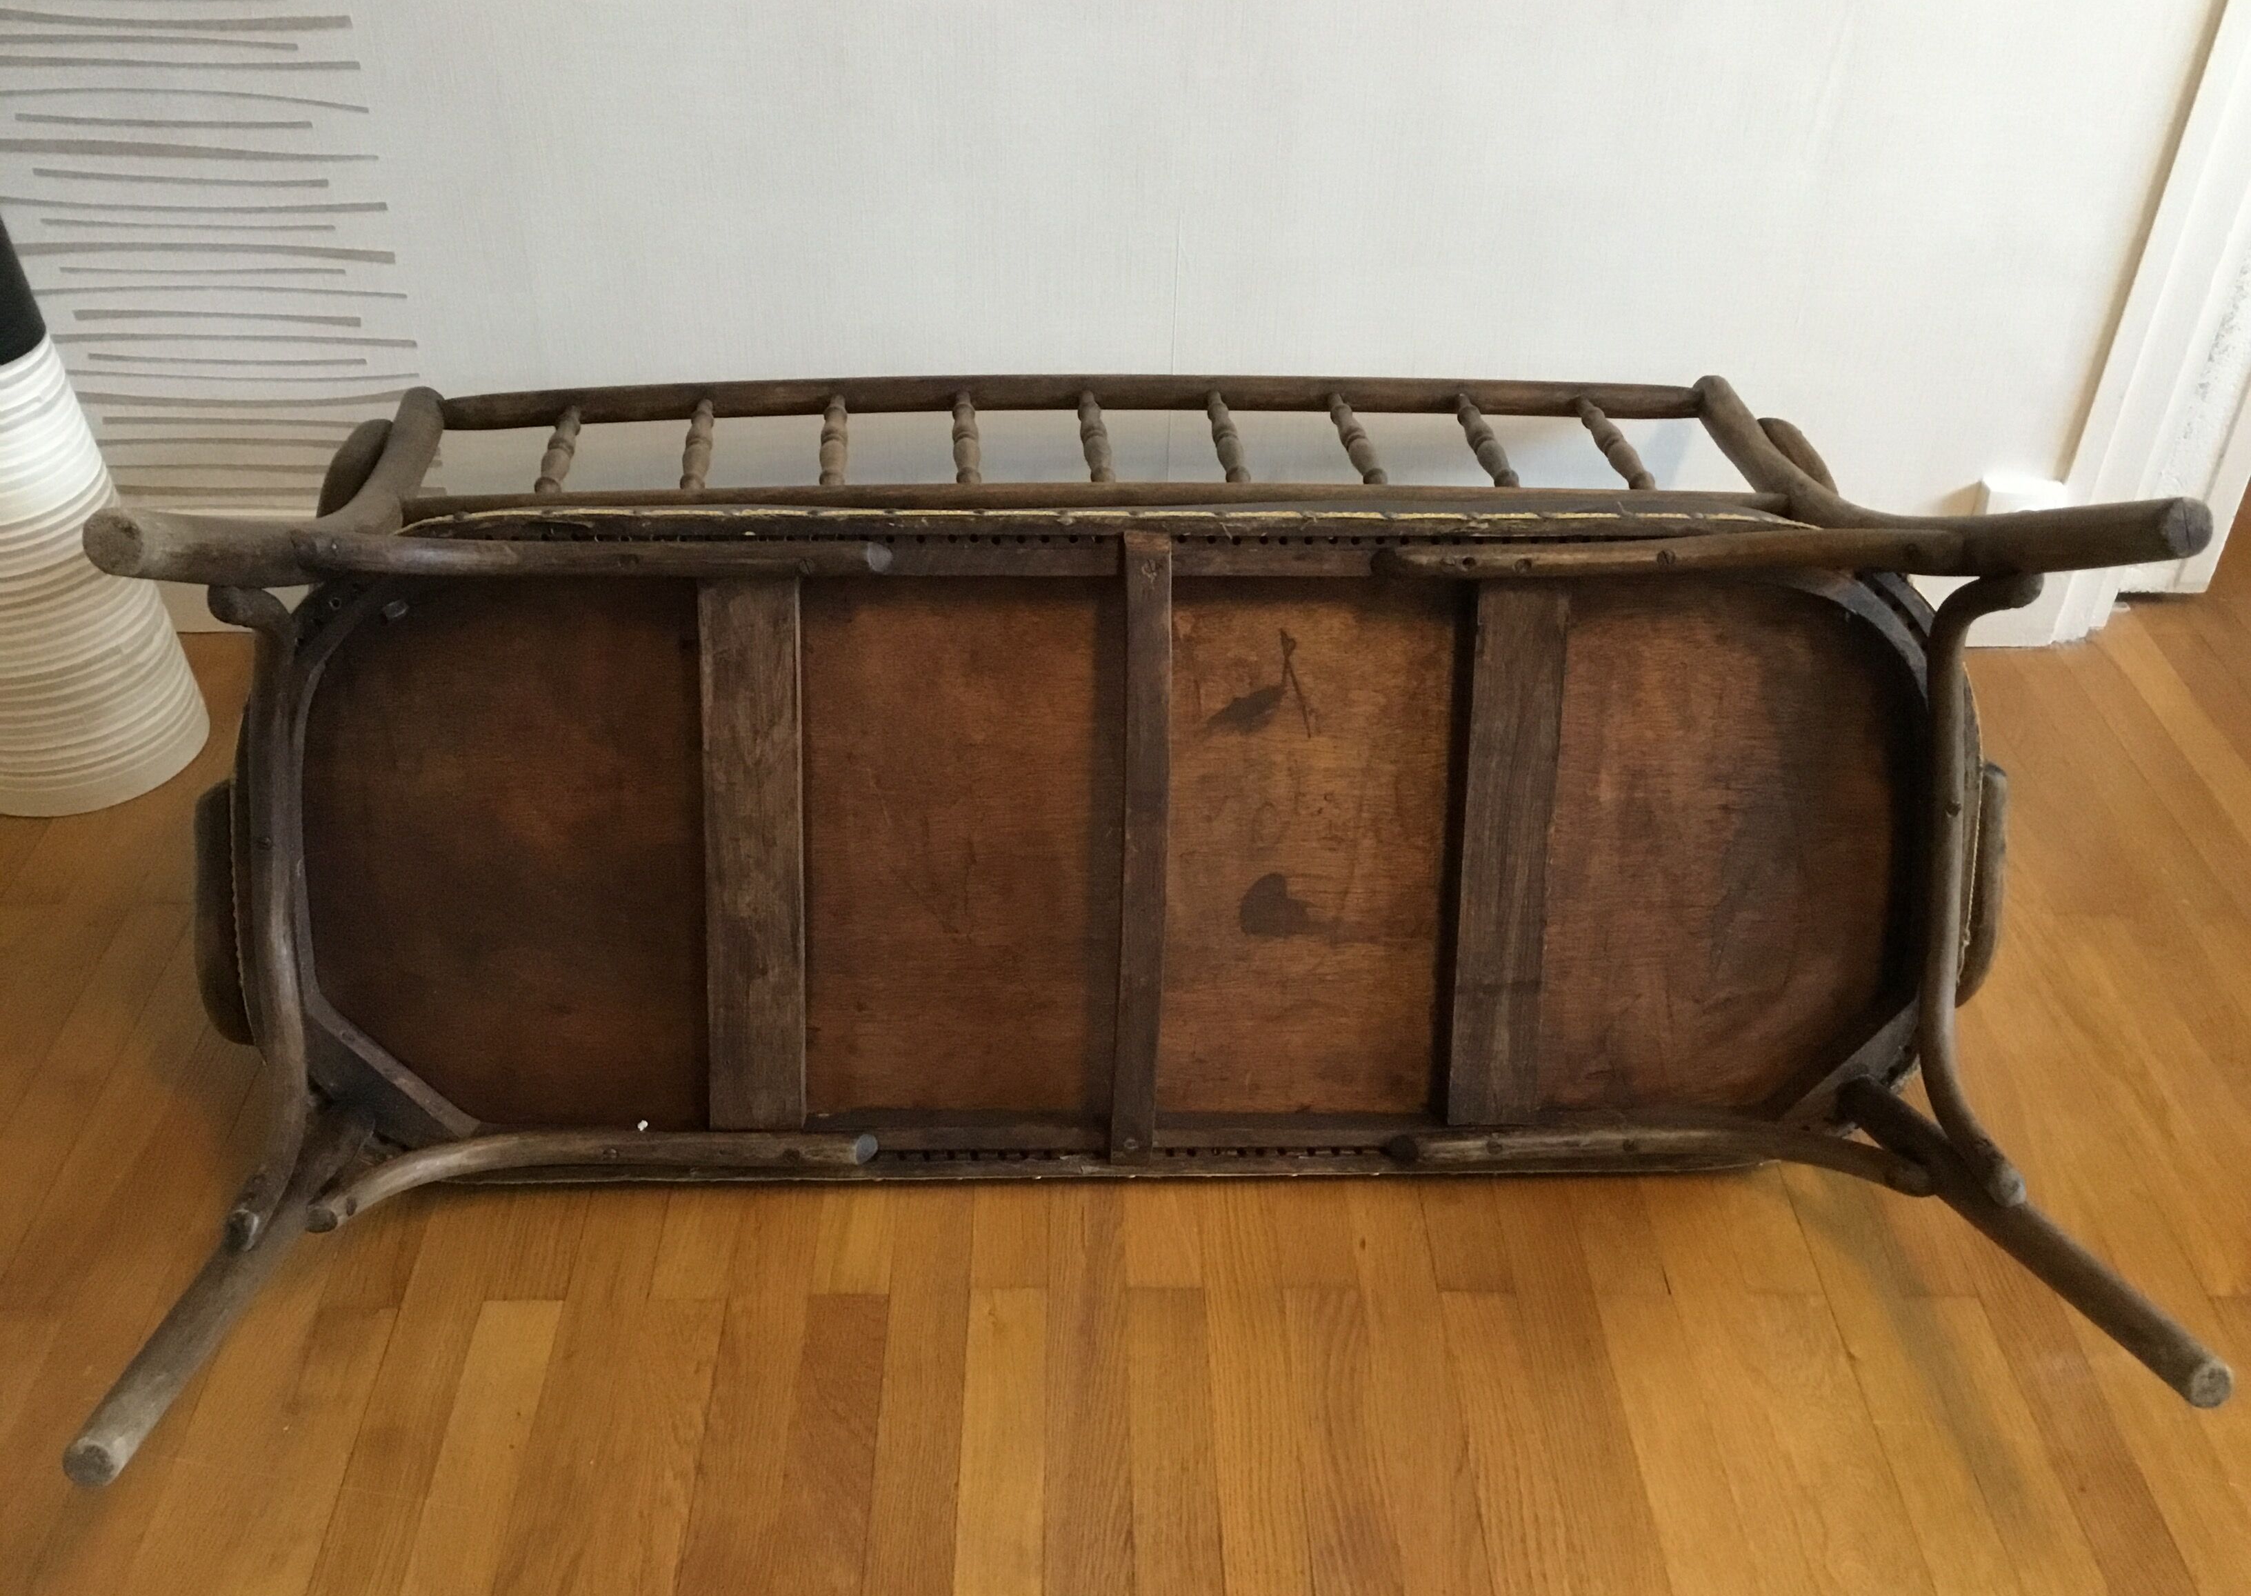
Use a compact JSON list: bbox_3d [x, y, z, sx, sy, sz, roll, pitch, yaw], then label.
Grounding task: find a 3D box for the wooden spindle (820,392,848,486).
[{"bbox_3d":[-0.222,-0.274,1.543,0.021,0.021,0.152,-2,36,-5],"label":"wooden spindle"}]

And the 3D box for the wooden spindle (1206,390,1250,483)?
[{"bbox_3d":[0.080,-0.284,1.585,0.021,0.021,0.152,-1,36,-5],"label":"wooden spindle"}]

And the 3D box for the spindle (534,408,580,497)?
[{"bbox_3d":[-0.421,-0.260,1.506,0.021,0.021,0.152,-2,36,-5],"label":"spindle"}]

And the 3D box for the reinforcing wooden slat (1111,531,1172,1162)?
[{"bbox_3d":[0.010,0.041,1.466,0.032,0.464,0.020,0,10,-5],"label":"reinforcing wooden slat"}]

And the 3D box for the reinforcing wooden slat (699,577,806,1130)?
[{"bbox_3d":[-0.271,0.043,1.475,0.070,0.411,0.022,0,10,-5],"label":"reinforcing wooden slat"}]

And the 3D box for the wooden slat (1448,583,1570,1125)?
[{"bbox_3d":[0.287,0.044,1.522,0.069,0.416,0.022,0,10,-5],"label":"wooden slat"}]

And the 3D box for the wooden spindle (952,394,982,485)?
[{"bbox_3d":[-0.123,-0.278,1.557,0.021,0.021,0.152,-2,36,-5],"label":"wooden spindle"}]

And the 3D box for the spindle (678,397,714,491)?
[{"bbox_3d":[-0.322,-0.267,1.524,0.021,0.021,0.152,-2,36,-5],"label":"spindle"}]

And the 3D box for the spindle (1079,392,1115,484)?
[{"bbox_3d":[-0.023,-0.282,1.573,0.021,0.021,0.152,-2,36,-5],"label":"spindle"}]

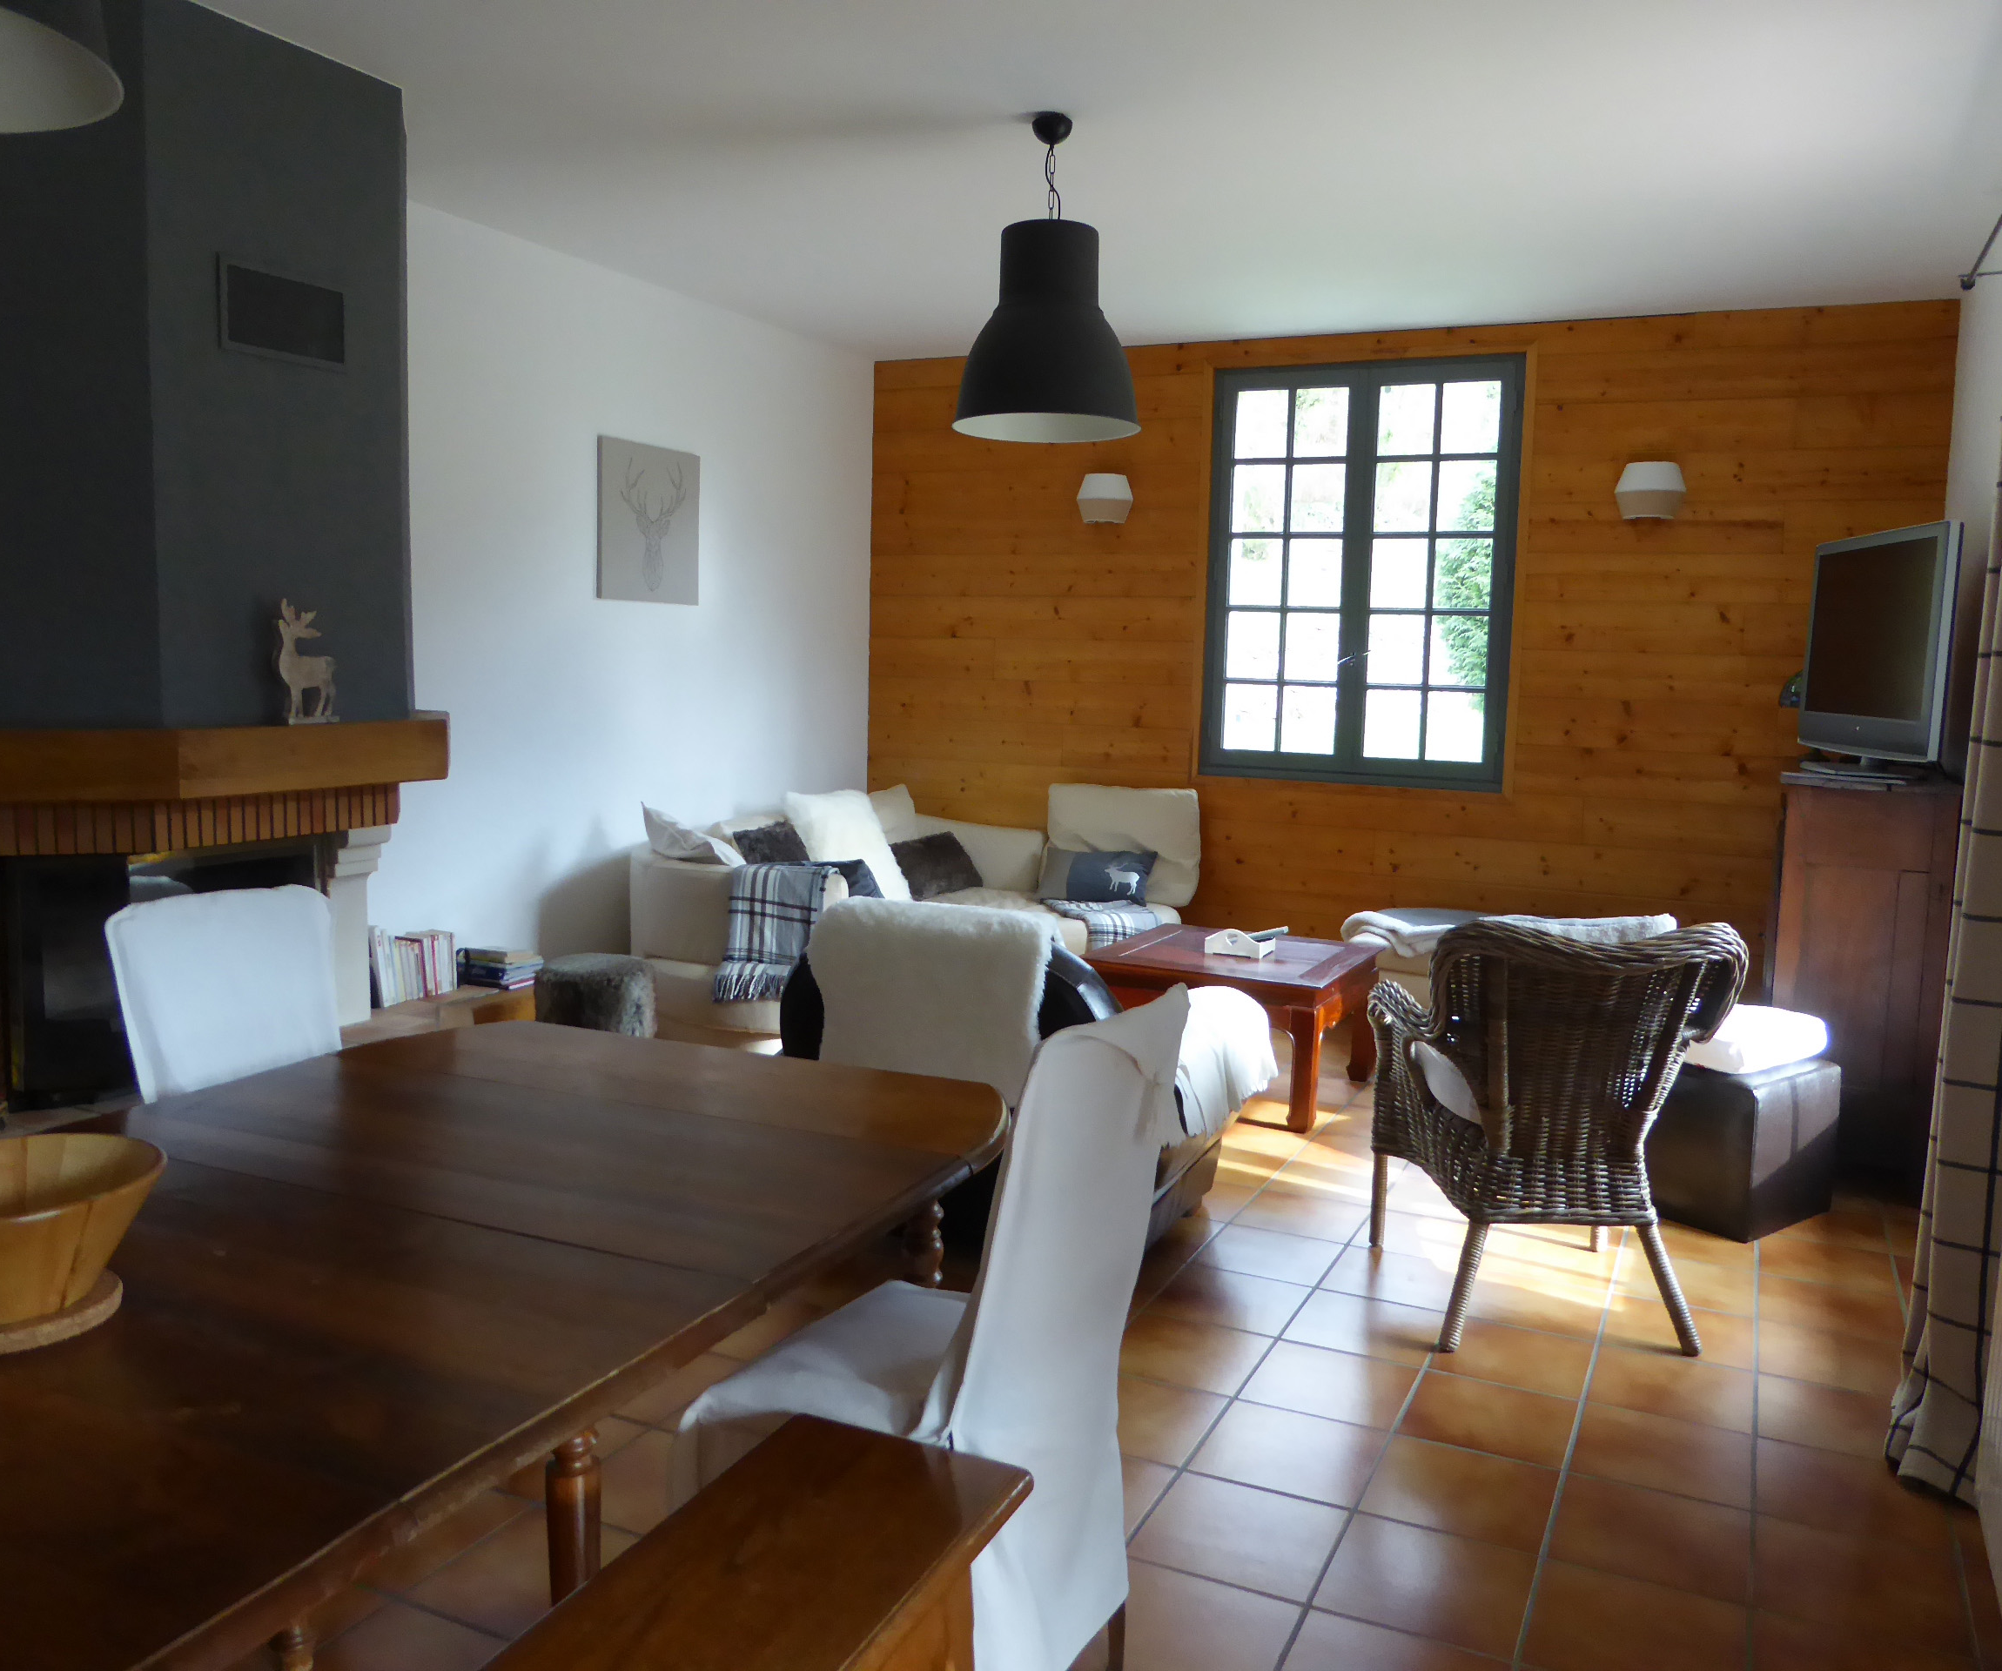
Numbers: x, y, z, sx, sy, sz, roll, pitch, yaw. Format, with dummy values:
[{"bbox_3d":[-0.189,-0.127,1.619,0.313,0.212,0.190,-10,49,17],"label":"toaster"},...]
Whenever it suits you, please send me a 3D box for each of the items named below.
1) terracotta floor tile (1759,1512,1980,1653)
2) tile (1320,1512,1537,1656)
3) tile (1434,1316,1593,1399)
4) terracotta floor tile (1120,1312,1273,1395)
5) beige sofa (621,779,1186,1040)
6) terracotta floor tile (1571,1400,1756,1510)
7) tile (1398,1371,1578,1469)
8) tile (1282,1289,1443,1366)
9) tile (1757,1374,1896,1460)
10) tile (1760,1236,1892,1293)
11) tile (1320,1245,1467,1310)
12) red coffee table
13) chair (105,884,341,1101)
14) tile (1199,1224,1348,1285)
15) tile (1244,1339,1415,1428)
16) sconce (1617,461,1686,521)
[{"bbox_3d":[1.350,1.183,2.532,0.295,0.010,0.295,4,7,25],"label":"terracotta floor tile"},{"bbox_3d":[0.670,1.171,2.519,0.295,0.010,0.295,4,7,25],"label":"tile"},{"bbox_3d":[1.073,1.093,3.364,0.298,0.012,0.298,4,7,25],"label":"tile"},{"bbox_3d":[0.388,1.081,3.348,0.298,0.012,0.298,4,7,25],"label":"terracotta floor tile"},{"bbox_3d":[-0.193,0.249,6.545,1.857,0.853,1.796,5,8,25],"label":"beige sofa"},{"bbox_3d":[1.221,1.148,2.972,0.300,0.010,0.300,5,8,25],"label":"terracotta floor tile"},{"bbox_3d":[0.940,1.122,3.087,0.298,0.012,0.298,4,7,25],"label":"tile"},{"bbox_3d":[0.789,1.064,3.467,0.295,0.010,0.295,4,7,25],"label":"tile"},{"bbox_3d":[1.630,1.140,3.116,0.300,0.010,0.300,5,8,25],"label":"tile"},{"bbox_3d":[2.005,1.038,3.897,0.295,0.010,0.295,4,7,25],"label":"tile"},{"bbox_3d":[0.930,1.044,3.772,0.298,0.012,0.298,4,7,25],"label":"tile"},{"bbox_3d":[0.778,0.617,5.320,0.777,0.461,0.700,5,8,27],"label":"red coffee table"},{"bbox_3d":[-1.241,0.606,2.891,0.550,0.970,0.460,5,8,31],"label":"chair"},{"bbox_3d":[0.654,1.023,3.903,0.298,0.012,0.298,4,7,25],"label":"tile"},{"bbox_3d":[0.658,1.093,3.194,0.295,0.010,0.295,4,7,25],"label":"tile"},{"bbox_3d":[2.467,-1.311,6.114,0.253,0.215,0.120,4,7,25],"label":"sconce"}]

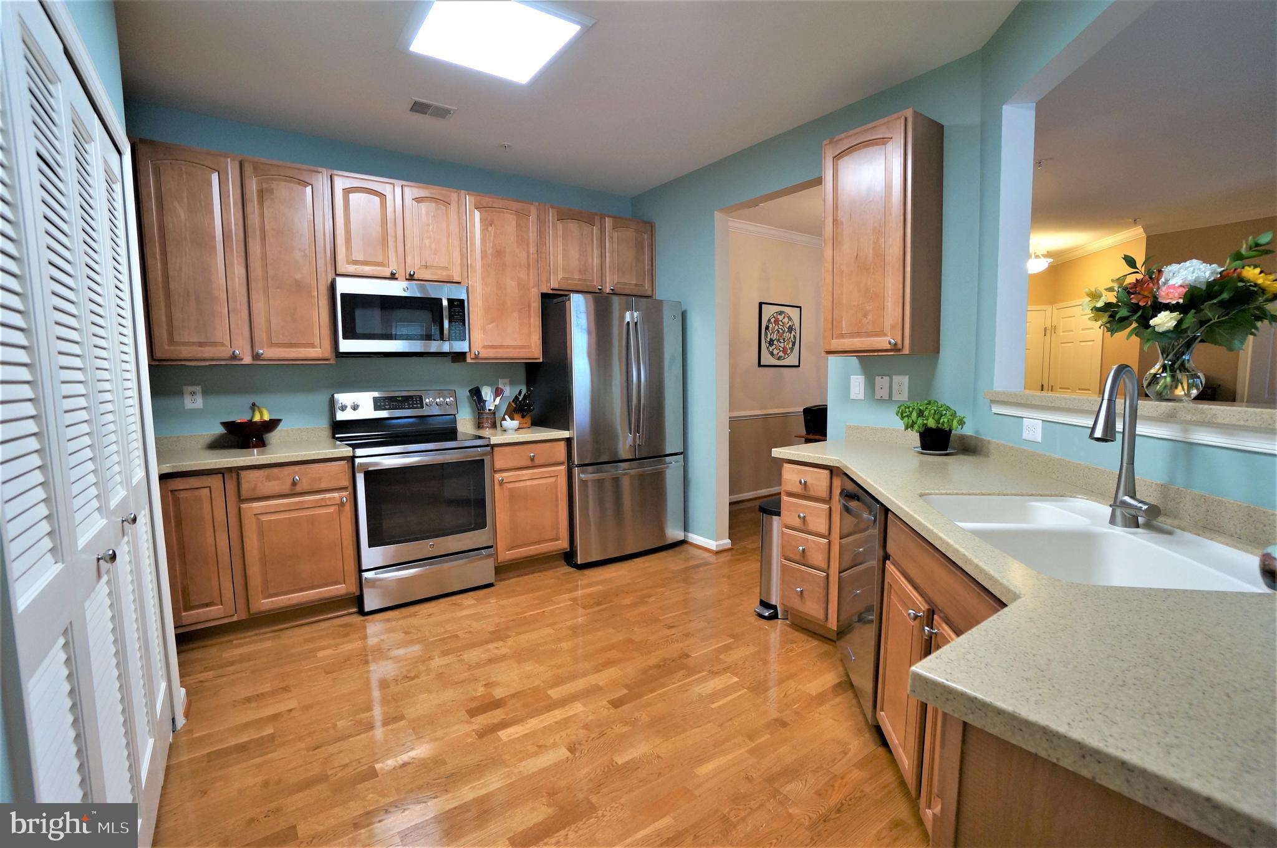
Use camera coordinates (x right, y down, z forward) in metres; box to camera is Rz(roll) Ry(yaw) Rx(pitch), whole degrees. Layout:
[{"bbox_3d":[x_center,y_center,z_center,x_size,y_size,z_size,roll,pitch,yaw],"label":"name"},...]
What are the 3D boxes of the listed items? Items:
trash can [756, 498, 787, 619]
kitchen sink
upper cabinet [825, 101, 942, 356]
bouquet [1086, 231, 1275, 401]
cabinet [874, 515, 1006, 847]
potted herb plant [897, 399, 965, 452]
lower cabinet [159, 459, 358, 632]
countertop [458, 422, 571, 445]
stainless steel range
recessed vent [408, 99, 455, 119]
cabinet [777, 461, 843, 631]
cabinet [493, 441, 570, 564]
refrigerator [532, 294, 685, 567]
[{"bbox_3d":[0.795,0.724,2.897,0.340,0.575,0.260,-5,6,-36],"label":"trash can"},{"bbox_3d":[1.026,0.349,1.252,0.505,0.210,0.740,0,5,9],"label":"kitchen sink"},{"bbox_3d":[1.277,-0.929,2.805,0.335,1.110,0.460,-5,7,-39],"label":"upper cabinet"},{"bbox_3d":[1.508,-0.292,1.460,0.340,0.460,0.385,0,5,9],"label":"bouquet"},{"bbox_3d":[1.054,0.695,1.347,0.620,0.800,0.850,0,6,10],"label":"cabinet"},{"bbox_3d":[1.385,0.008,2.538,0.285,0.240,0.260,-1,6,0],"label":"potted herb plant"},{"bbox_3d":[-2.065,0.585,2.976,0.810,0.800,0.630,-4,7,-32],"label":"lower cabinet"},{"bbox_3d":[-0.884,0.028,3.733,0.545,0.125,0.640,-5,6,-33],"label":"countertop"},{"bbox_3d":[-1.415,0.415,3.354,0.760,1.200,0.730,-5,6,-33],"label":"stainless steel range"},{"bbox_3d":[-1.137,-1.714,2.918,0.235,0.025,0.165,-4,7,-32],"label":"recessed vent"},{"bbox_3d":[1.049,0.560,2.704,0.610,0.800,0.315,-5,7,-36],"label":"cabinet"},{"bbox_3d":[-0.854,0.489,3.741,0.520,0.800,0.630,-4,7,-32],"label":"cabinet"},{"bbox_3d":[-0.212,0.024,3.985,0.910,1.800,0.780,-4,7,-32],"label":"refrigerator"}]

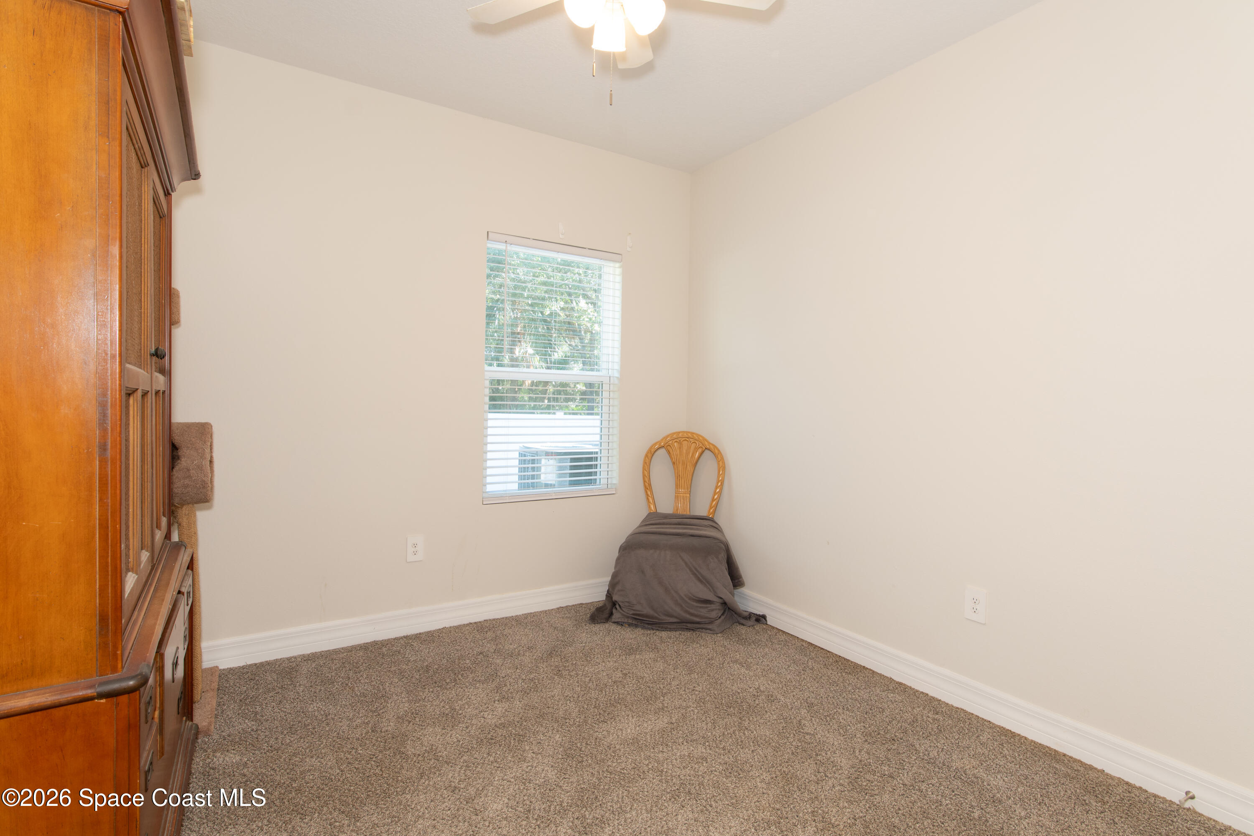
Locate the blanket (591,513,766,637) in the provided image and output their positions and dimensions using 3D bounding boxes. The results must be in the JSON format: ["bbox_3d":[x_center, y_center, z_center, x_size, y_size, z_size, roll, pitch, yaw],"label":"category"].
[{"bbox_3d":[0.315,0.871,3.400,0.950,0.545,0.510,1,2,13],"label":"blanket"}]

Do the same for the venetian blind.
[{"bbox_3d":[-0.420,-0.268,3.477,0.852,1.480,0.060,0,2,-32],"label":"venetian blind"}]

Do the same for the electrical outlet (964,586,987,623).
[{"bbox_3d":[1.401,0.753,2.386,0.009,0.128,0.079,0,2,-32],"label":"electrical outlet"}]

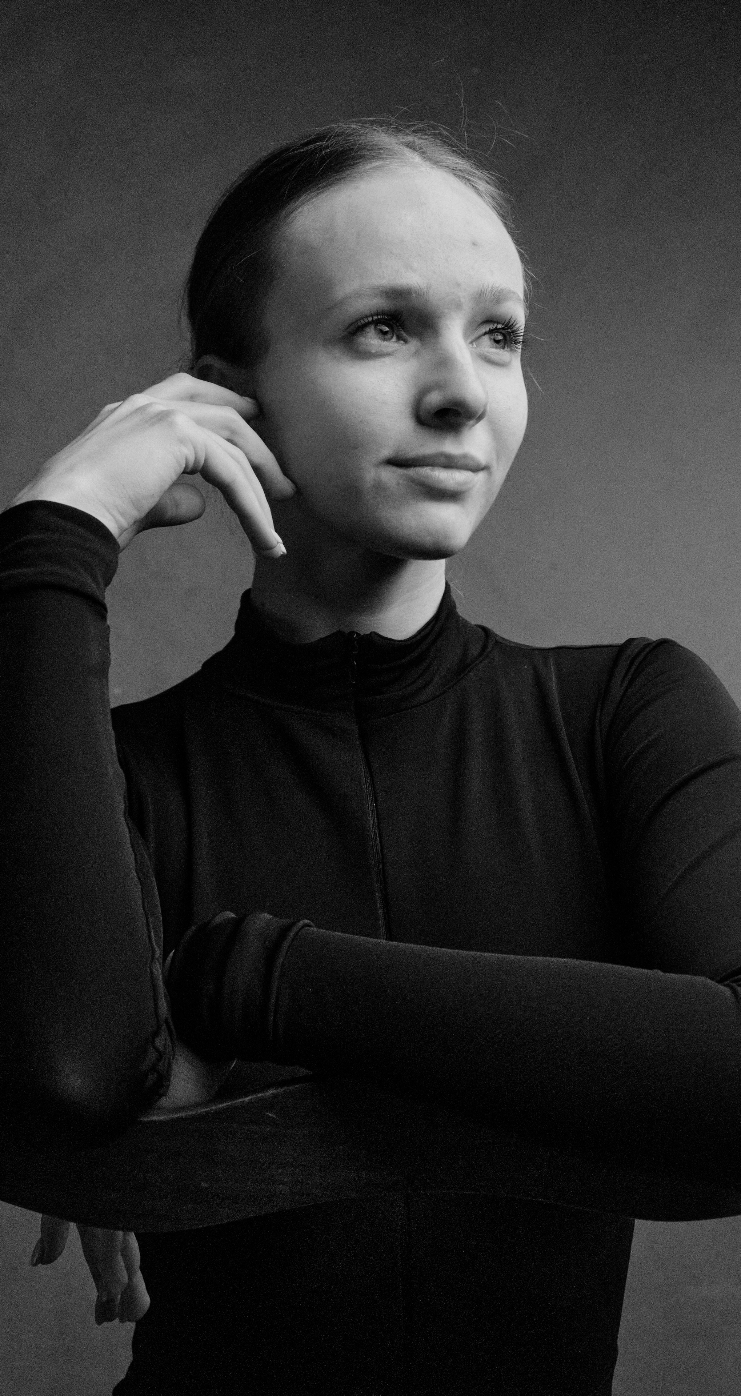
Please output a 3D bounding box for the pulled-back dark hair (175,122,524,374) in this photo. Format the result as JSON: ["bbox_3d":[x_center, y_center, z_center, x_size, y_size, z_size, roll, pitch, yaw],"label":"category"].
[{"bbox_3d":[-0.010,-0.207,0.965,0.160,0.165,0.190,-1,-6,-32],"label":"pulled-back dark hair"}]

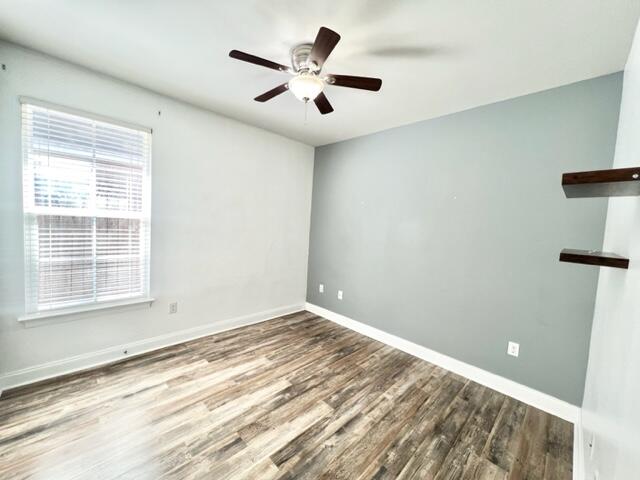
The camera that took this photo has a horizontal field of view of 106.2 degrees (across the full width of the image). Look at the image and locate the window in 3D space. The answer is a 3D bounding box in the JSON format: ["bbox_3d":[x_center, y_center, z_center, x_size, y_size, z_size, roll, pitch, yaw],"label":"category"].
[{"bbox_3d":[-2.104,-0.253,2.256,0.861,1.775,0.070,0,5,-45],"label":"window"}]

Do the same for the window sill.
[{"bbox_3d":[-2.144,0.685,2.304,0.923,0.104,0.100,0,5,-45],"label":"window sill"}]

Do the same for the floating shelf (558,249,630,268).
[{"bbox_3d":[1.375,0.090,1.234,0.530,0.039,0.198,0,5,-45],"label":"floating shelf"}]

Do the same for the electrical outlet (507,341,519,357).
[{"bbox_3d":[1.775,1.006,2.203,0.010,0.119,0.074,0,5,-45],"label":"electrical outlet"}]

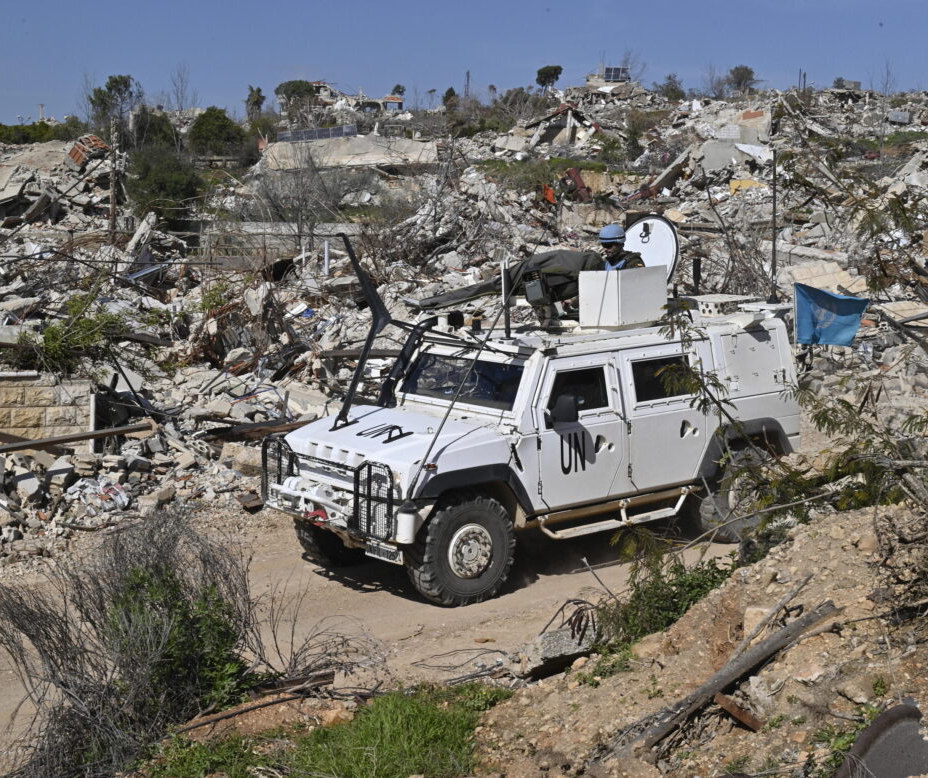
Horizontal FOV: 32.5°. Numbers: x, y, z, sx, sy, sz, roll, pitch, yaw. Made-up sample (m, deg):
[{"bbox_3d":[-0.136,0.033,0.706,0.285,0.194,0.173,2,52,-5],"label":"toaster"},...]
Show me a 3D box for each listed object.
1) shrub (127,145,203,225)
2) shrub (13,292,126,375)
[{"bbox_3d":[-12.757,-8.697,68.000,3.248,3.504,3.086,-2,9,-10],"label":"shrub"},{"bbox_3d":[-4.562,-0.642,18.400,1.230,0.901,1.107,-3,9,-14],"label":"shrub"}]

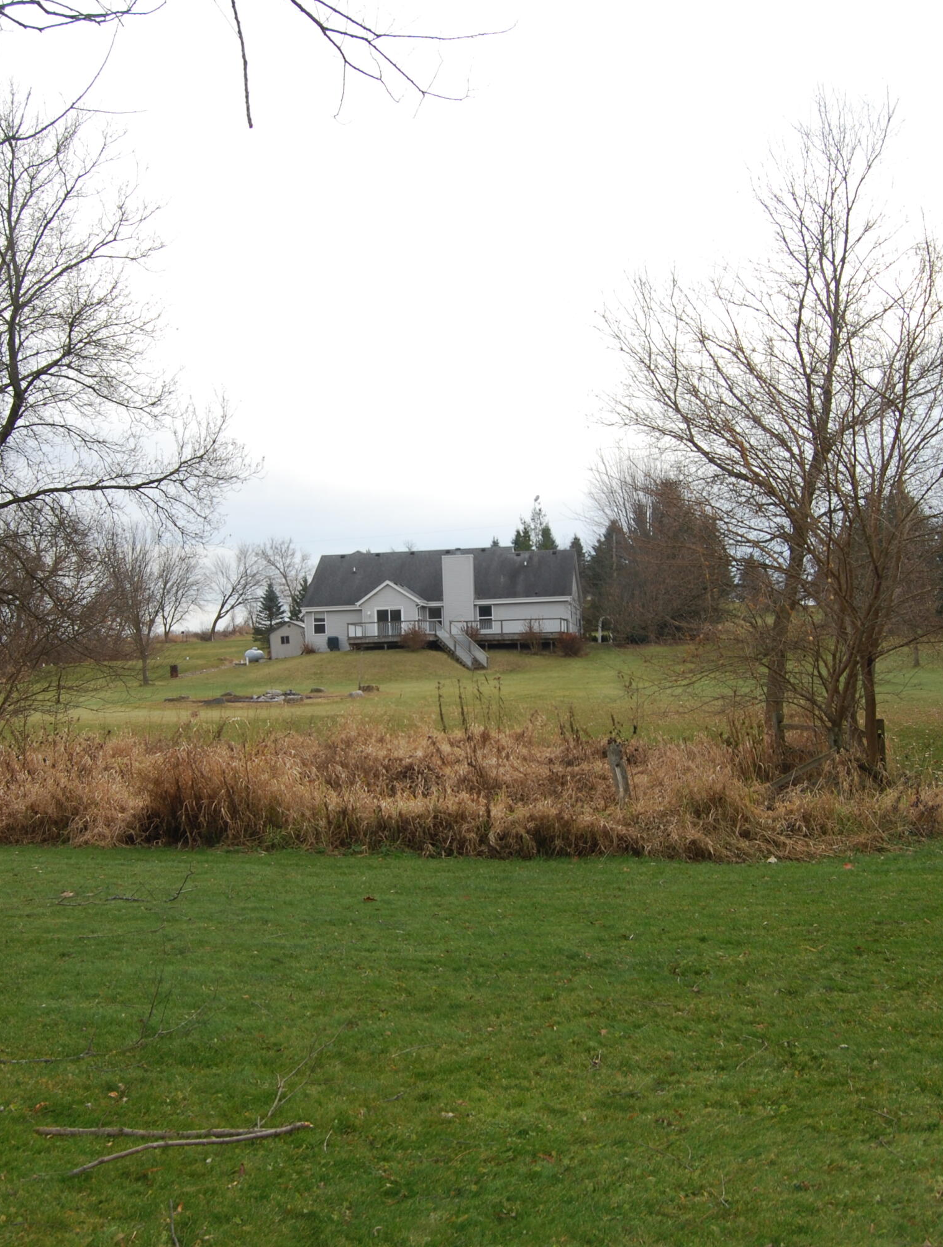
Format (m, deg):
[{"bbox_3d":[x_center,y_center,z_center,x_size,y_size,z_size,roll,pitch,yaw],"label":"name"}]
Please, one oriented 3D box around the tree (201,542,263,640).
[{"bbox_3d":[-21.908,-2.929,128.000,5.600,9.100,5.400,-1,-2,0],"label":"tree"}]

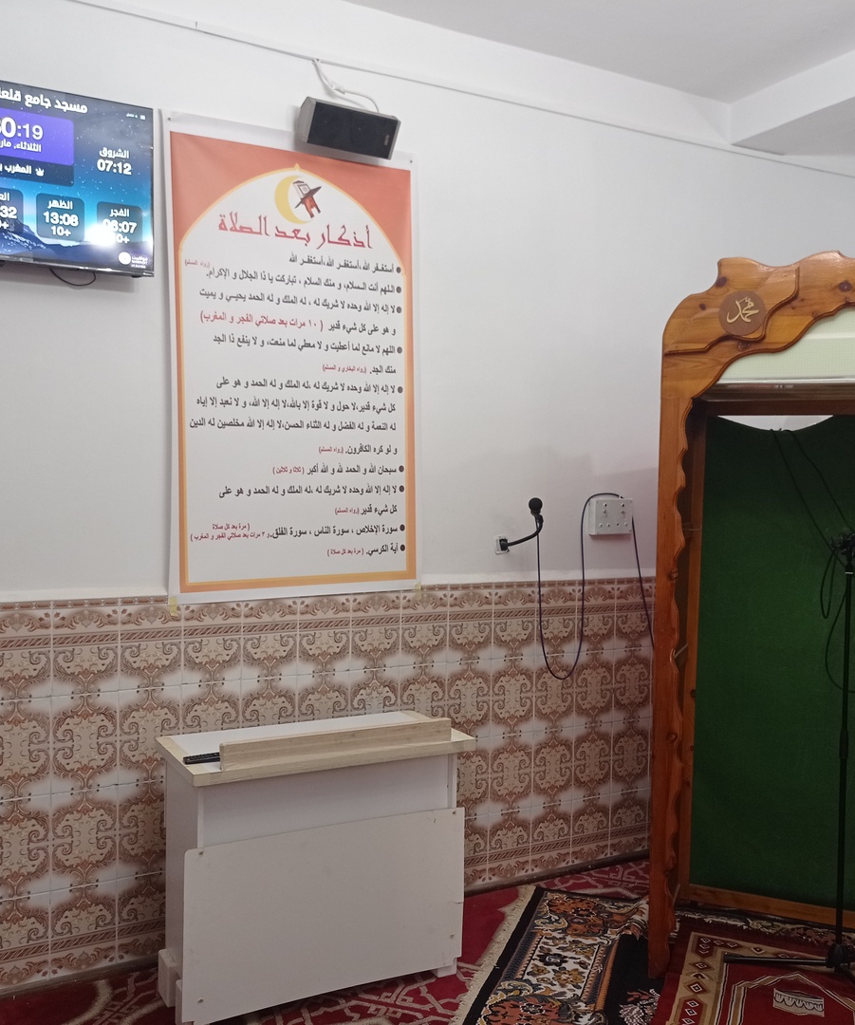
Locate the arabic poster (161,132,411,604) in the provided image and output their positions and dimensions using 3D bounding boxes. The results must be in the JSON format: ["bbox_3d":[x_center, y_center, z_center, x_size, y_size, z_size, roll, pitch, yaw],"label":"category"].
[{"bbox_3d":[-0.430,-0.494,3.768,0.945,1.560,0.020,0,2,-32],"label":"arabic poster"}]

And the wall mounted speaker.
[{"bbox_3d":[-0.275,-1.282,3.687,0.320,0.145,0.140,0,27,-32],"label":"wall mounted speaker"}]

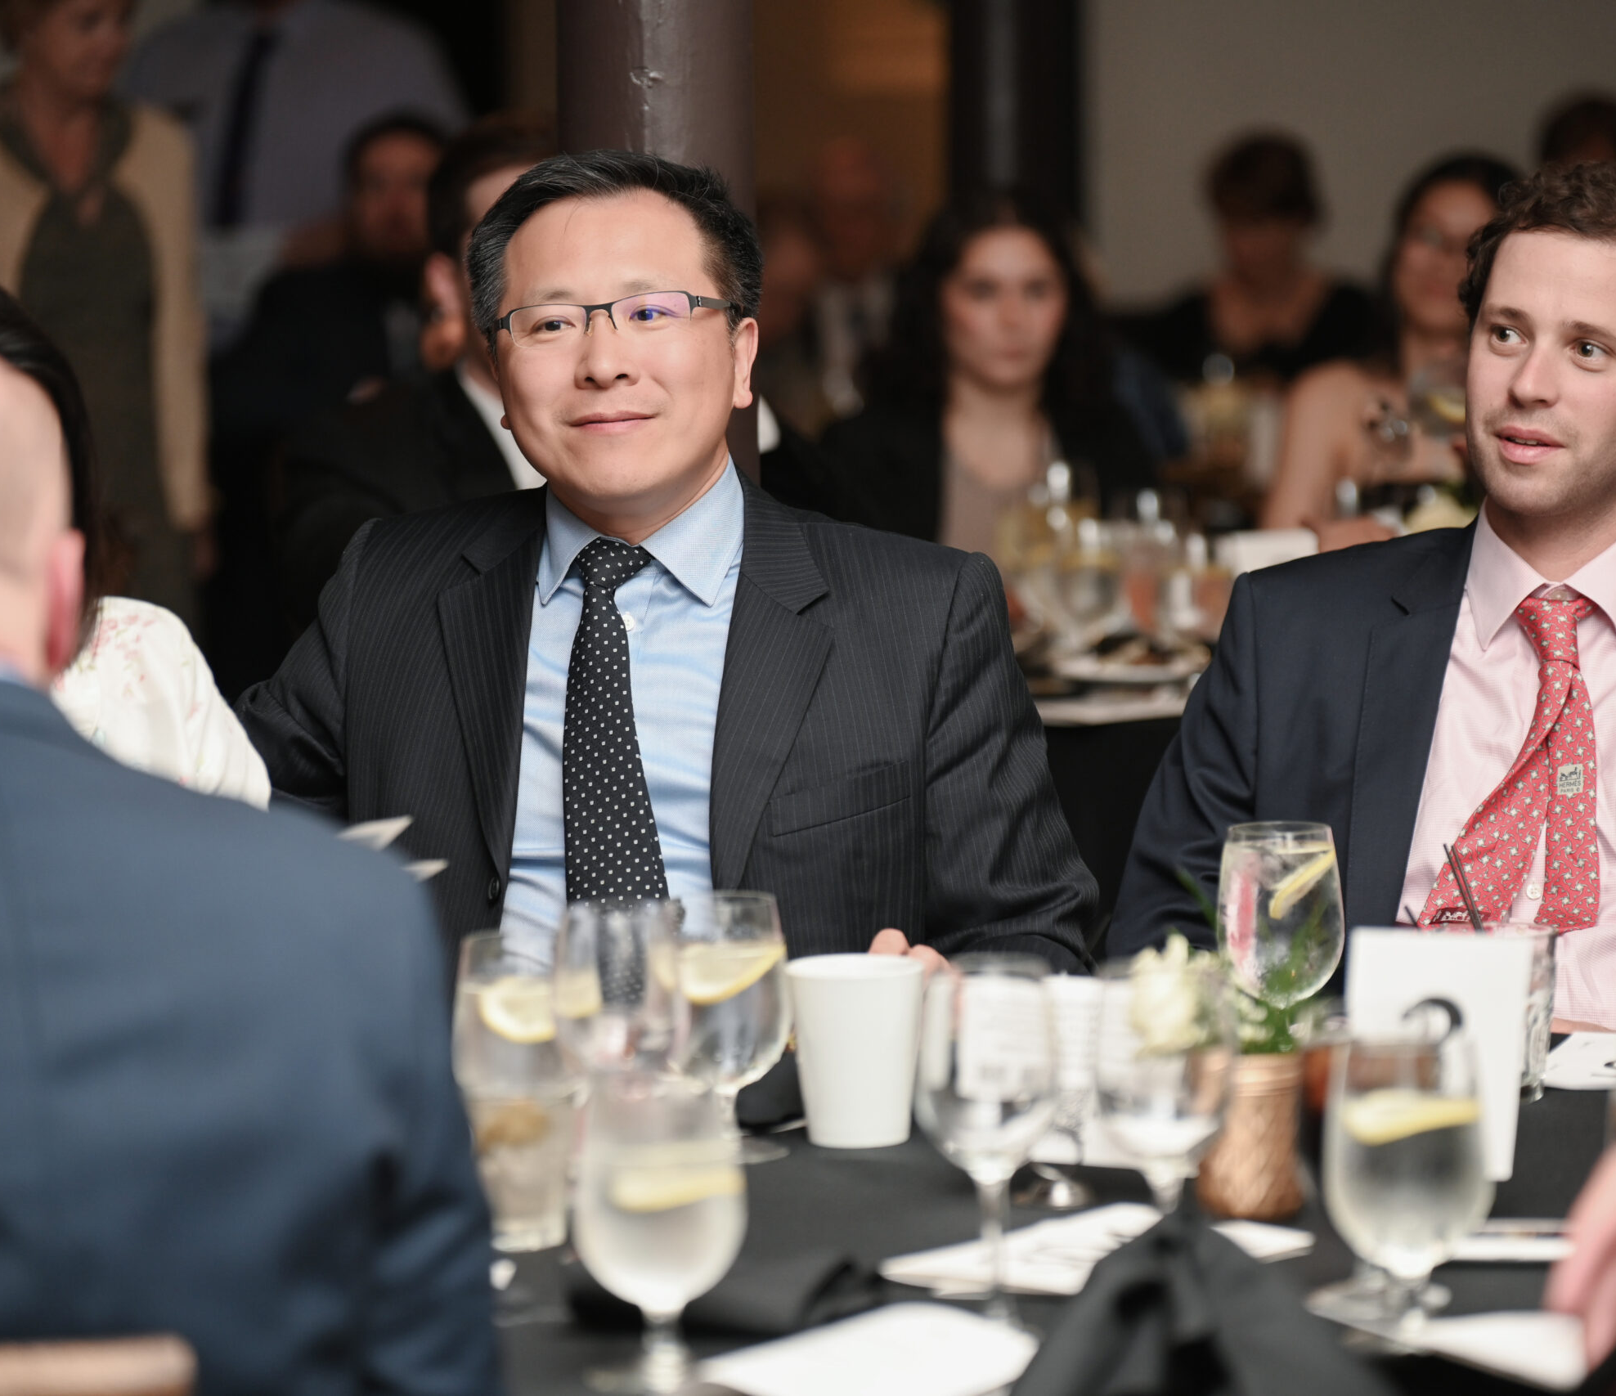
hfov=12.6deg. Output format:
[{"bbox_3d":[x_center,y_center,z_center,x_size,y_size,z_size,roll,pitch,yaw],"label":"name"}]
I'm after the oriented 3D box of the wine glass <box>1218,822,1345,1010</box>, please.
[{"bbox_3d":[0.300,0.156,4.643,0.080,0.149,0.080,0,6,0],"label":"wine glass"}]

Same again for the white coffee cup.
[{"bbox_3d":[0.029,0.211,4.335,0.081,0.106,0.081,0,6,0],"label":"white coffee cup"}]

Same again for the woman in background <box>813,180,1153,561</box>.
[{"bbox_3d":[0.206,0.034,7.998,0.480,1.180,0.700,-1,6,-8],"label":"woman in background"}]

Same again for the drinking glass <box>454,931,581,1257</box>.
[{"bbox_3d":[-0.162,0.222,4.156,0.083,0.163,0.083,-1,6,0],"label":"drinking glass"}]

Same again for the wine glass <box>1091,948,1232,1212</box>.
[{"bbox_3d":[0.188,0.233,3.877,0.075,0.183,0.075,-1,6,0],"label":"wine glass"}]

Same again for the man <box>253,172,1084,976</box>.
[{"bbox_3d":[-0.093,0.324,4.660,0.630,1.310,0.800,2,6,16],"label":"man"}]

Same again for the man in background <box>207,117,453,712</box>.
[{"bbox_3d":[-0.555,-0.160,10.068,0.560,1.285,0.780,-2,6,-12],"label":"man in background"}]

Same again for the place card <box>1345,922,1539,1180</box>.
[{"bbox_3d":[0.362,0.207,4.250,0.109,0.142,0.015,3,0,14],"label":"place card"}]

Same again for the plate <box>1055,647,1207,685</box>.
[{"bbox_3d":[0.335,-0.032,7.600,0.165,0.025,0.165,-1,6,0],"label":"plate"}]

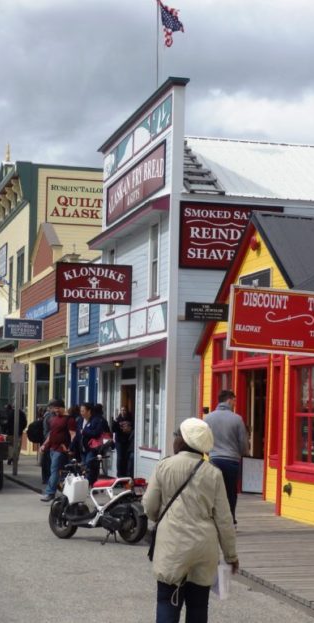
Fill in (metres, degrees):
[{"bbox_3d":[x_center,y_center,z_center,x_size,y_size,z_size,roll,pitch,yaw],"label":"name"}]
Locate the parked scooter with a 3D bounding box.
[{"bbox_3d":[-0.720,2.304,16.014,1.800,1.070,0.730,-3,-6,43],"label":"parked scooter"}]

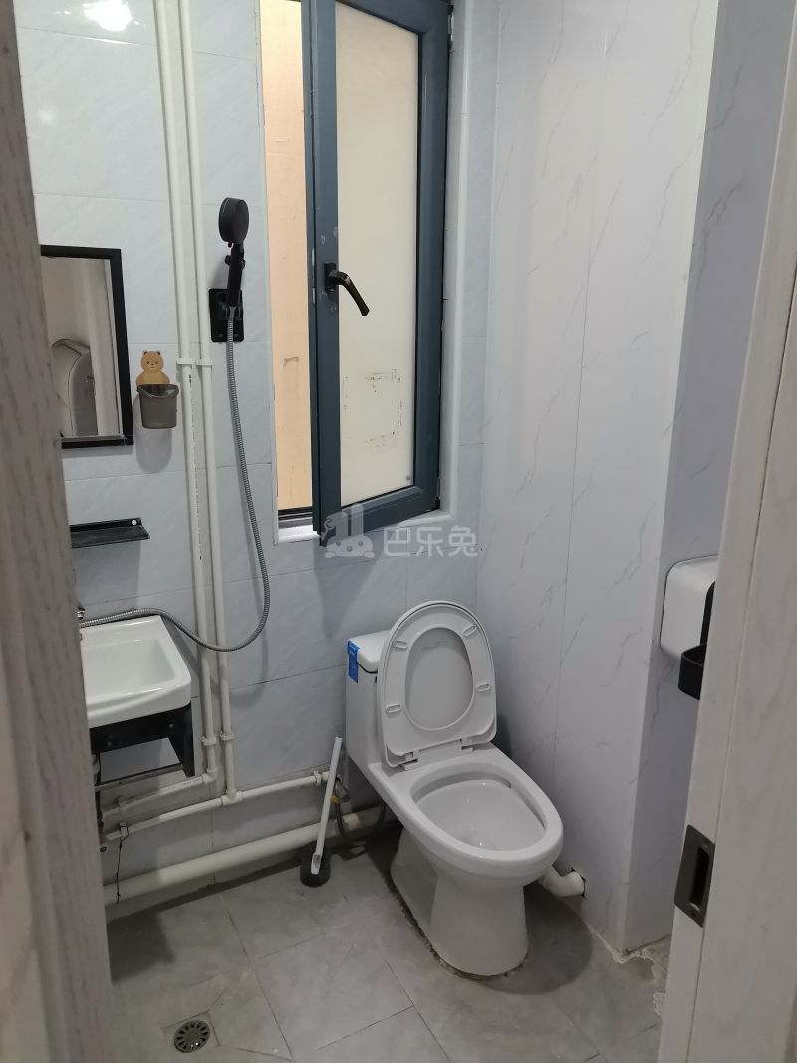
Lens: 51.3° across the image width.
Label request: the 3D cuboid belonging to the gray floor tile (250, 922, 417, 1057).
[{"bbox_3d":[-0.161,1.086,1.987,0.300,0.010,0.300,-8,18,-26],"label":"gray floor tile"}]

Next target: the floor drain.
[{"bbox_3d":[-0.457,1.124,1.841,0.080,0.010,0.080,1,16,0],"label":"floor drain"}]

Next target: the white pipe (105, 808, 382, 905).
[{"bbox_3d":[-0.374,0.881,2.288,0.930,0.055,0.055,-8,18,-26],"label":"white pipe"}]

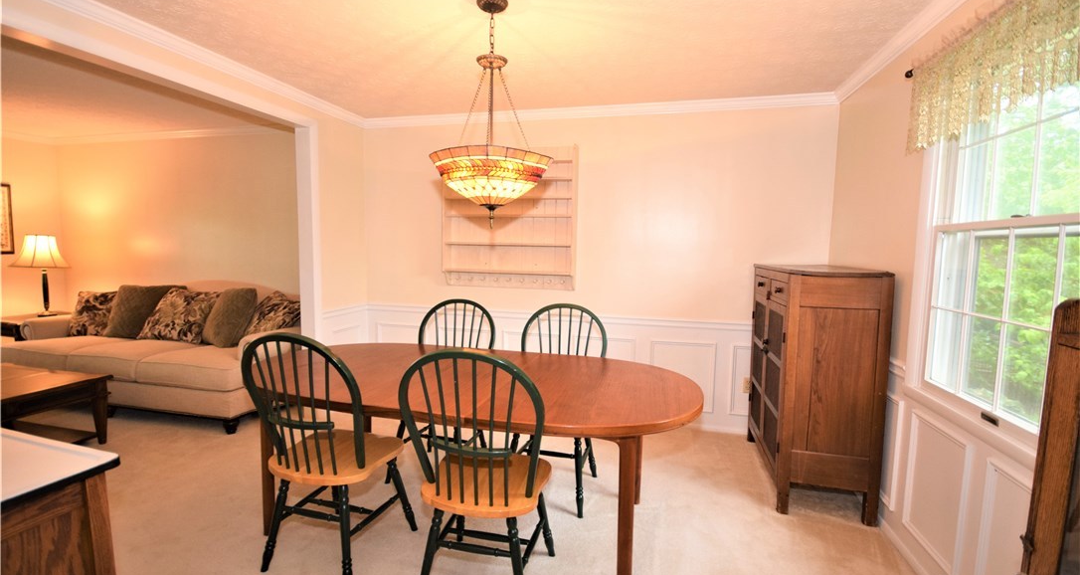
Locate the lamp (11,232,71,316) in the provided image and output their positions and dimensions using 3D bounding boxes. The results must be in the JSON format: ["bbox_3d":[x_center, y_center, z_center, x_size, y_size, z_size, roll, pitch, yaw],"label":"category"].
[{"bbox_3d":[-4.687,-0.114,4.268,0.405,0.765,0.405,3,5,15],"label":"lamp"}]

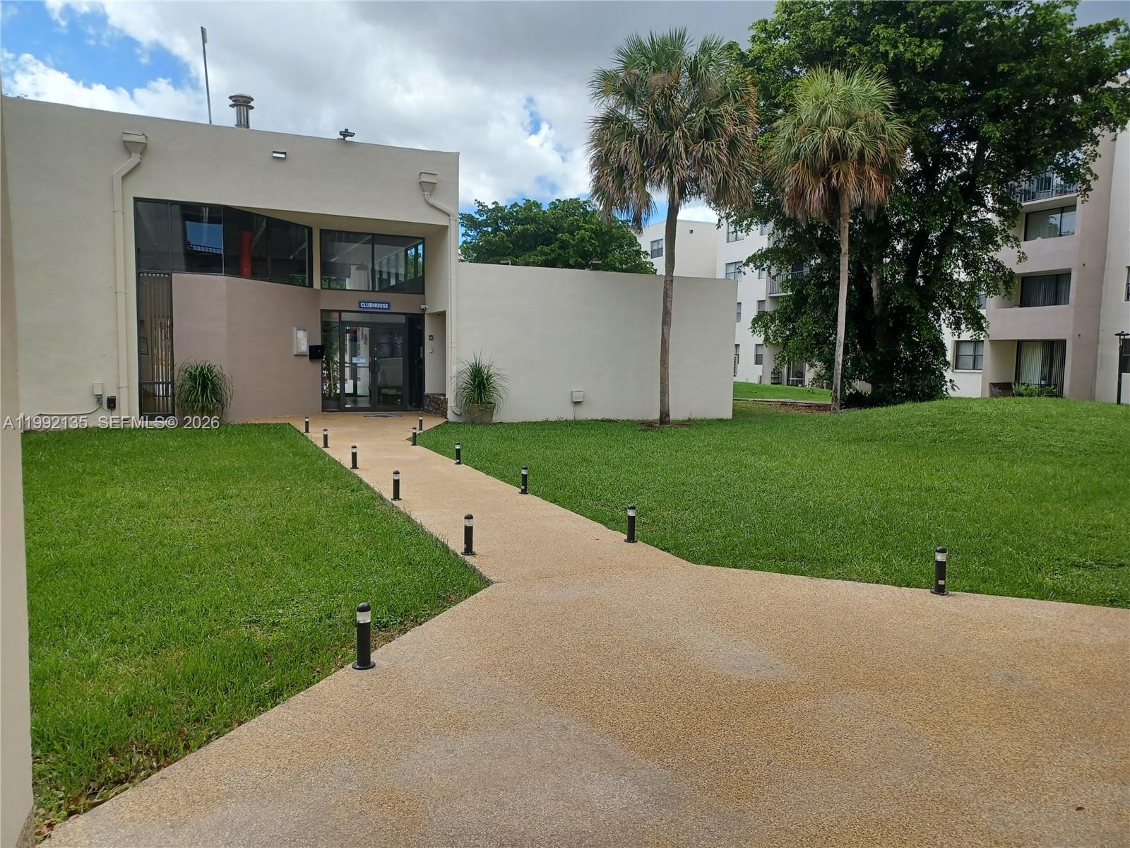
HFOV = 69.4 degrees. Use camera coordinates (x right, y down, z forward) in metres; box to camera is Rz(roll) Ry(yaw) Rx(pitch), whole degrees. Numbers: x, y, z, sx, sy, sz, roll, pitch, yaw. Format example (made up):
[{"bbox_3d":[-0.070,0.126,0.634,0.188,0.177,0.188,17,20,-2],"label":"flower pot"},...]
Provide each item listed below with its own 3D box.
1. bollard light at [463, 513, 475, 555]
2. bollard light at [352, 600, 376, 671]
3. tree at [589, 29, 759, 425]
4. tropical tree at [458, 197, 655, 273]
[{"bbox_3d":[-0.717,0.818,6.096,0.106,0.298,0.106,1,5,0],"label":"bollard light"},{"bbox_3d":[-0.958,1.000,3.886,0.110,0.304,0.110,1,5,0],"label":"bollard light"},{"bbox_3d":[2.418,-4.305,18.097,3.795,8.587,3.795,1,5,0],"label":"tree"},{"bbox_3d":[-0.384,-4.727,30.308,7.283,7.223,6.997,1,5,0],"label":"tropical tree"}]

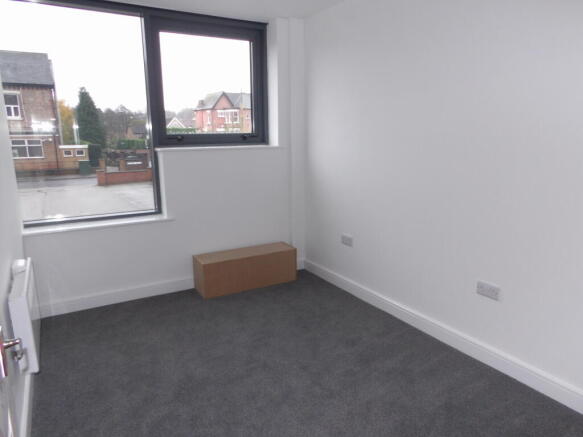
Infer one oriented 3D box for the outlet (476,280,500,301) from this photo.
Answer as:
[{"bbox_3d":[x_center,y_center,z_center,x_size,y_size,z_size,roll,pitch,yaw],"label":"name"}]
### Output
[{"bbox_3d":[1.153,0.421,2.361,0.015,0.086,0.146,-7,13,-29],"label":"outlet"}]

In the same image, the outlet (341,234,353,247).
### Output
[{"bbox_3d":[0.484,0.194,3.518,0.015,0.086,0.146,-7,13,-29],"label":"outlet"}]

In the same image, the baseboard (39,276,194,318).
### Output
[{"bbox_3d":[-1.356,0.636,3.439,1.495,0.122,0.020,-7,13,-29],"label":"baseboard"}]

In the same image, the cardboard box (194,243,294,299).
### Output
[{"bbox_3d":[-0.416,0.466,3.761,0.908,0.315,0.286,-7,13,-29],"label":"cardboard box"}]

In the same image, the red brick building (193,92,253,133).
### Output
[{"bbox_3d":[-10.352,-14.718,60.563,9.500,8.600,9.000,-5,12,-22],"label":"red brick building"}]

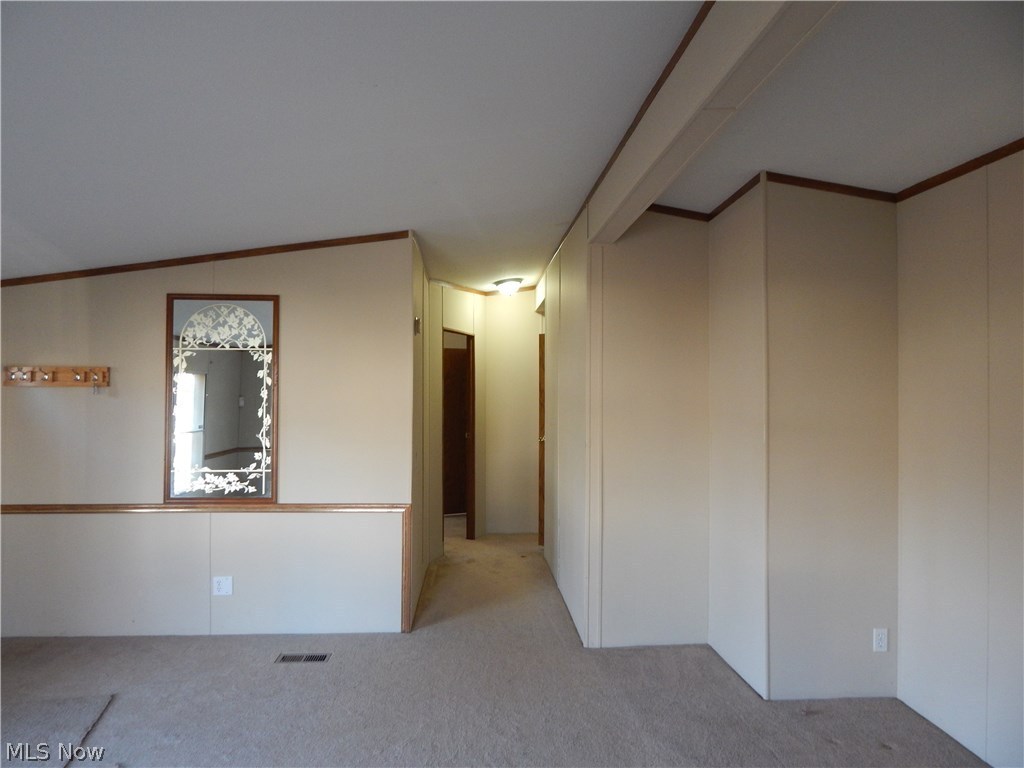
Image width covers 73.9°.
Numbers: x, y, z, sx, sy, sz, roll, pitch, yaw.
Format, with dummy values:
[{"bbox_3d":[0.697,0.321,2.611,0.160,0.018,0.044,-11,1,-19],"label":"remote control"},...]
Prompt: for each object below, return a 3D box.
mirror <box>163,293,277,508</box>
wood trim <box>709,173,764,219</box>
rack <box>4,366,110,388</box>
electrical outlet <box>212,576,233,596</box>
[{"bbox_3d":[-1.762,0.089,4.141,0.670,1.269,0.030,0,0,-4],"label":"mirror"},{"bbox_3d":[1.196,-1.009,3.713,0.015,0.053,0.731,0,0,-4],"label":"wood trim"},{"bbox_3d":[-2.723,-0.041,4.061,0.612,0.123,0.070,0,0,-4],"label":"rack"},{"bbox_3d":[-1.759,1.232,4.143,0.115,0.114,0.010,0,0,-4],"label":"electrical outlet"}]

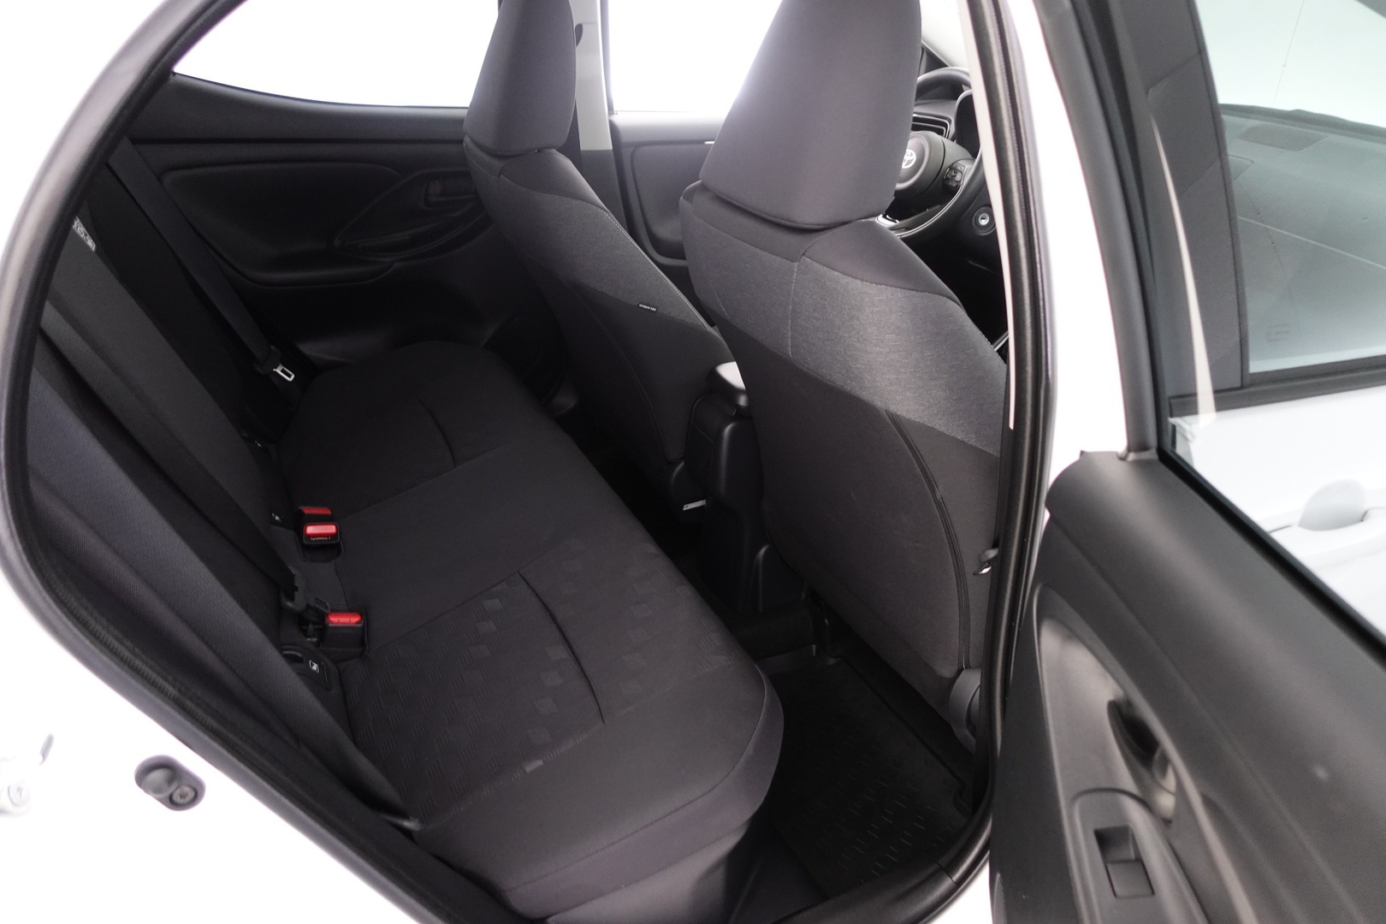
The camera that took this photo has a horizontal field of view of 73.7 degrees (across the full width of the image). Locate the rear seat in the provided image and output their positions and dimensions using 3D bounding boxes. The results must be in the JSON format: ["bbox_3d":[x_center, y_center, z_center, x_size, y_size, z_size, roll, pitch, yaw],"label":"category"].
[{"bbox_3d":[-0.476,-0.022,1.254,0.848,0.819,1.268,-11,32,-25],"label":"rear seat"}]

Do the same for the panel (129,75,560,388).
[{"bbox_3d":[-0.620,-0.358,1.823,0.809,0.756,0.127,-11,32,-25],"label":"panel"}]

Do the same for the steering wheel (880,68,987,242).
[{"bbox_3d":[0.477,-0.629,1.914,0.112,0.370,0.370,14,19,-36],"label":"steering wheel"}]

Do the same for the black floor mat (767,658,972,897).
[{"bbox_3d":[0.218,0.450,1.436,0.307,0.029,0.405,-11,32,-25],"label":"black floor mat"}]

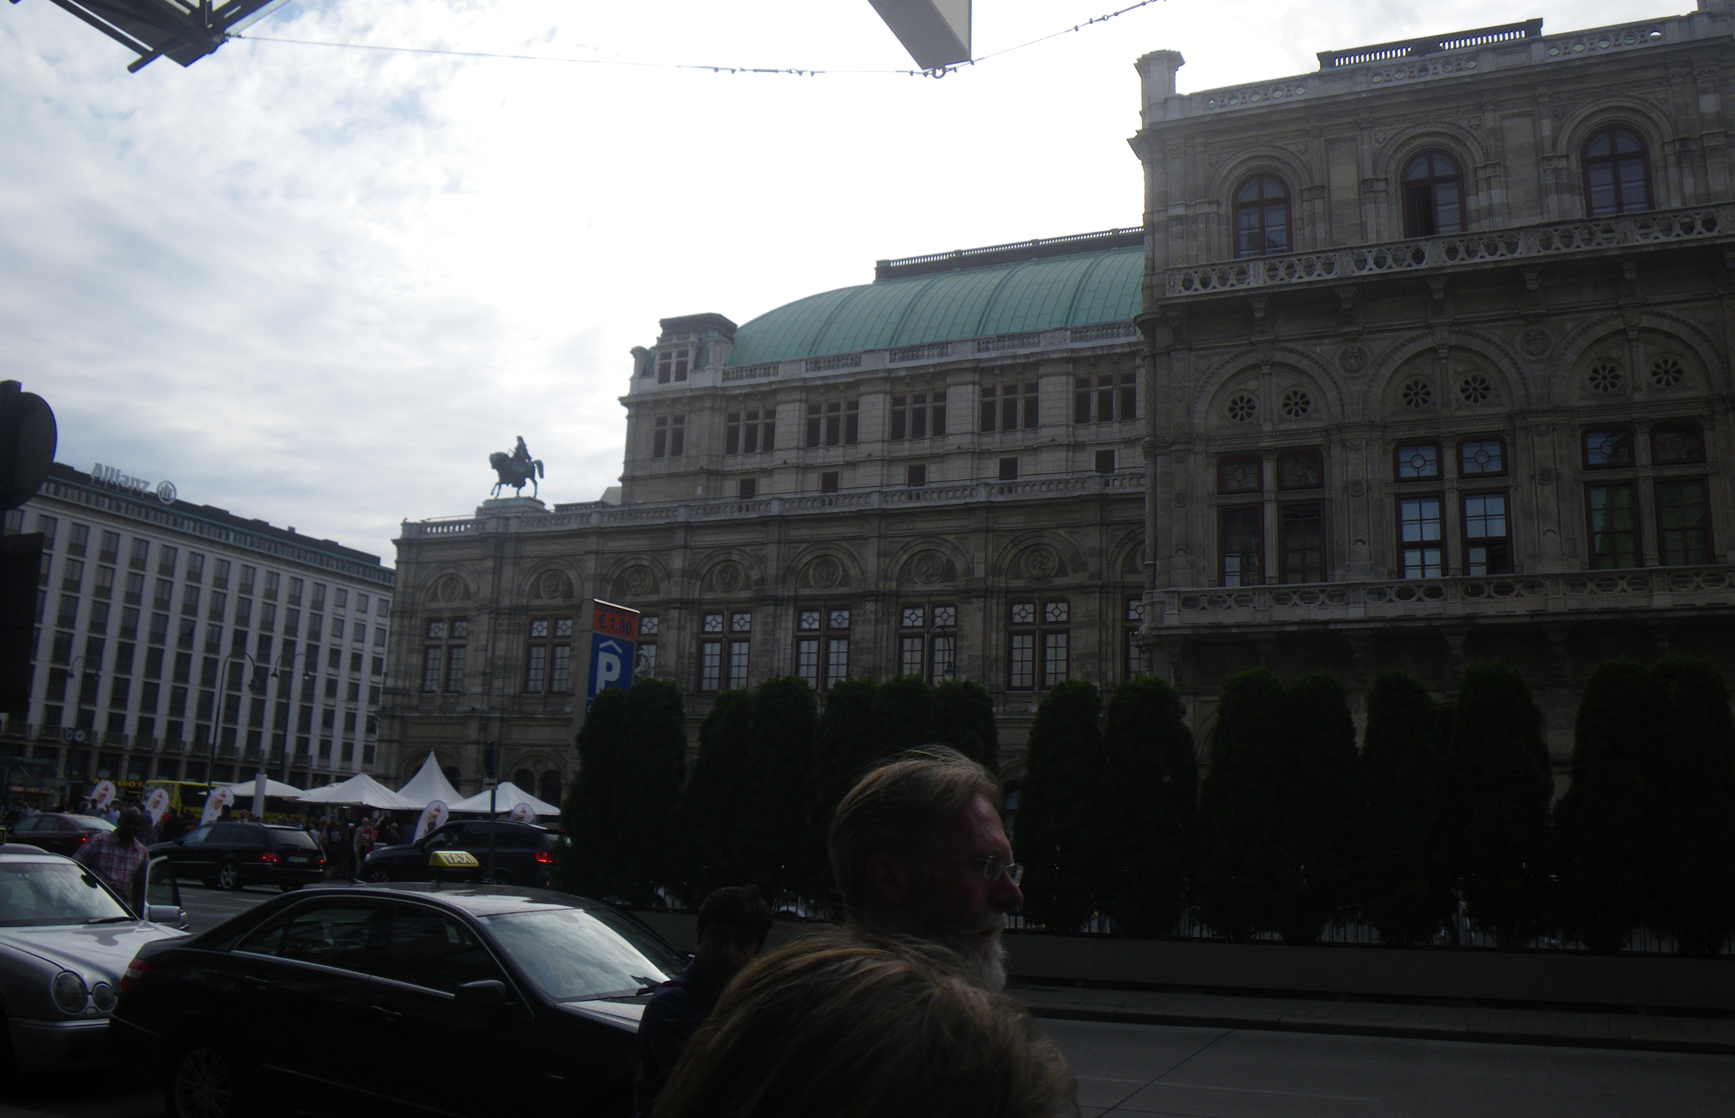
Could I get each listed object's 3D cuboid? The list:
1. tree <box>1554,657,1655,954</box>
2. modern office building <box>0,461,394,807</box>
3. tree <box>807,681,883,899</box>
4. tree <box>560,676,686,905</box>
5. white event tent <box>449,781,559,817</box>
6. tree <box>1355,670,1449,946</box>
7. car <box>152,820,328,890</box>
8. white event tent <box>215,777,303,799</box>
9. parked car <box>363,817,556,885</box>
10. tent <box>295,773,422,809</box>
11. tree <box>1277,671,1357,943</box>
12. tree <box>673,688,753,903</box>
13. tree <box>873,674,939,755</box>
[{"bbox_3d":[7.889,2.621,15.057,1.080,3.100,1.080,-3,-13,22],"label":"tree"},{"bbox_3d":[-71.683,11.958,143.597,12.000,32.000,48.000,-3,-12,23],"label":"modern office building"},{"bbox_3d":[-0.309,3.056,18.285,1.090,3.030,1.090,2,-12,0],"label":"tree"},{"bbox_3d":[-3.584,3.477,20.732,1.850,3.340,1.350,-3,-12,23],"label":"tree"},{"bbox_3d":[-11.975,8.907,46.181,3.100,3.150,3.100,2,-12,0],"label":"white event tent"},{"bbox_3d":[6.564,3.054,17.229,1.150,3.310,1.150,-3,-12,23],"label":"tree"},{"bbox_3d":[-14.462,6.755,31.857,4.870,1.500,1.830,-5,-13,29],"label":"car"},{"bbox_3d":[-21.611,9.291,49.691,3.100,3.050,3.100,2,-12,0],"label":"white event tent"},{"bbox_3d":[-9.399,7.031,32.784,4.850,1.750,1.930,-1,-12,12],"label":"parked car"},{"bbox_3d":[-16.940,8.787,46.665,3.150,3.300,3.150,2,-12,0],"label":"tent"},{"bbox_3d":[5.580,3.074,17.429,1.050,3.320,1.050,-3,-12,23],"label":"tree"},{"bbox_3d":[-2.098,3.220,18.975,1.110,2.950,1.110,2,-12,0],"label":"tree"},{"bbox_3d":[0.495,3.010,17.970,1.050,3.100,1.050,-3,-13,22],"label":"tree"}]

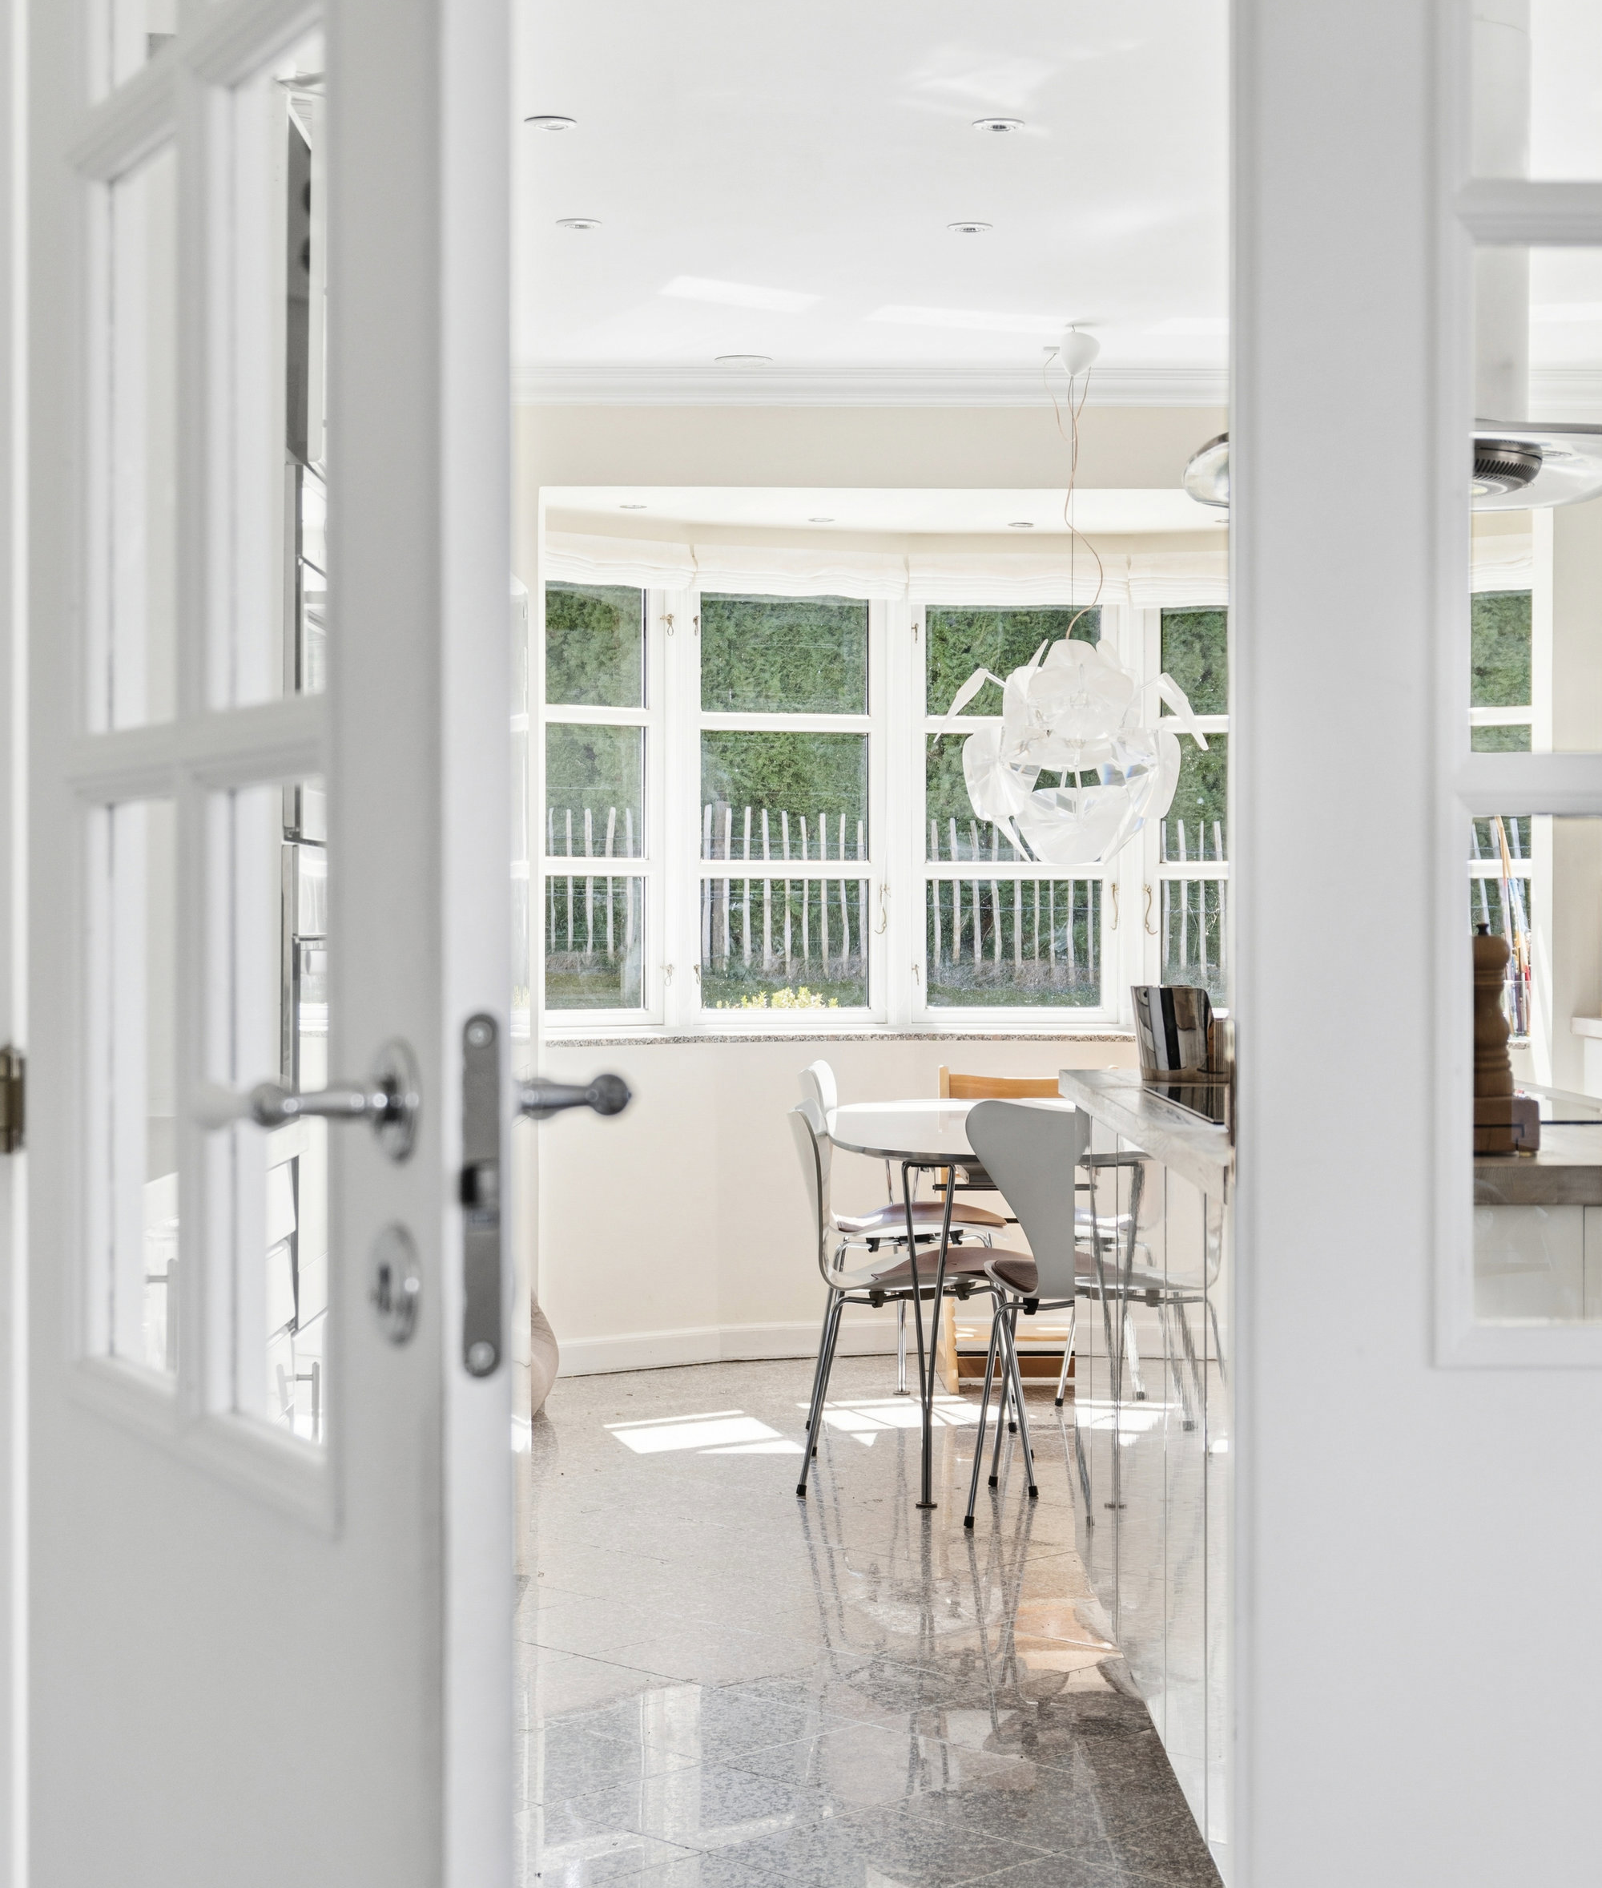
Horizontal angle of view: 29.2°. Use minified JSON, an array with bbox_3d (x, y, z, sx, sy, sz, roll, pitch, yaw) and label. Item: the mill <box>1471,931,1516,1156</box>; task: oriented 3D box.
[{"bbox_3d":[0.745,0.105,3.360,0.070,0.247,0.070,0,0,0],"label":"mill"}]

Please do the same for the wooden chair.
[{"bbox_3d":[0.595,0.720,7.880,0.460,0.790,0.490,0,0,0],"label":"wooden chair"}]

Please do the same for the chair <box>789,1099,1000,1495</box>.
[{"bbox_3d":[0.247,0.733,6.530,0.520,0.785,0.500,0,0,3],"label":"chair"}]

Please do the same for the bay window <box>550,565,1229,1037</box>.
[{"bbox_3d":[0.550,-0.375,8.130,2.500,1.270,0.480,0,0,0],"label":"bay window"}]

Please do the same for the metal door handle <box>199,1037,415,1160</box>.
[{"bbox_3d":[-0.231,0.071,1.370,0.068,0.054,0.145,0,0,-27],"label":"metal door handle"}]

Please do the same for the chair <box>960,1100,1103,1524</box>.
[{"bbox_3d":[0.590,0.718,6.140,0.500,0.820,0.520,0,0,11],"label":"chair"}]

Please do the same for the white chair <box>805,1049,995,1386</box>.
[{"bbox_3d":[0.263,0.705,7.320,0.520,0.820,0.500,0,0,5],"label":"white chair"}]

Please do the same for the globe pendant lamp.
[{"bbox_3d":[0.603,-0.777,6.870,0.610,1.205,0.610,0,0,0],"label":"globe pendant lamp"}]

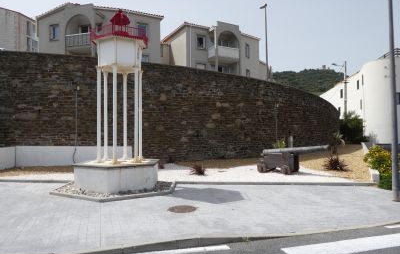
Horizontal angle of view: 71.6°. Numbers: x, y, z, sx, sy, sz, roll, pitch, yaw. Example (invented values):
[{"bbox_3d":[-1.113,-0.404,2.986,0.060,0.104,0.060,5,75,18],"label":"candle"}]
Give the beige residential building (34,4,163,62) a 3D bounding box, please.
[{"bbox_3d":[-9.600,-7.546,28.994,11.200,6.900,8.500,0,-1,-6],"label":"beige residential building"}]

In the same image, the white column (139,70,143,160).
[{"bbox_3d":[-1.945,-0.362,9.126,0.125,2.916,0.125,0,-1,0],"label":"white column"}]

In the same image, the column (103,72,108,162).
[{"bbox_3d":[-3.082,-0.362,9.094,0.125,2.916,0.125,0,-1,0],"label":"column"}]

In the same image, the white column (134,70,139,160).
[{"bbox_3d":[-1.926,-0.370,8.469,0.125,2.916,0.125,0,-1,0],"label":"white column"}]

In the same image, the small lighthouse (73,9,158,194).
[{"bbox_3d":[-2.504,-0.958,8.789,2.344,5.490,2.707,0,-1,-2],"label":"small lighthouse"}]

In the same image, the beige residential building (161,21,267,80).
[{"bbox_3d":[1.300,-7.115,31.589,9.800,6.600,7.500,0,-1,-30],"label":"beige residential building"}]

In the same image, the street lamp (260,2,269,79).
[{"bbox_3d":[4.781,-5.947,20.774,0.200,6.200,0.650,0,-1,-30],"label":"street lamp"}]

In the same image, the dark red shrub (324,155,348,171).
[{"bbox_3d":[5.500,1.459,11.133,0.870,0.620,0.870,0,-1,0],"label":"dark red shrub"}]

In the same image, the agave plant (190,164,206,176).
[{"bbox_3d":[-0.060,1.557,10.382,0.590,0.430,0.590,0,-1,0],"label":"agave plant"}]

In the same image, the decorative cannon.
[{"bbox_3d":[3.500,1.216,10.336,2.500,1.080,0.850,0,-1,32],"label":"decorative cannon"}]

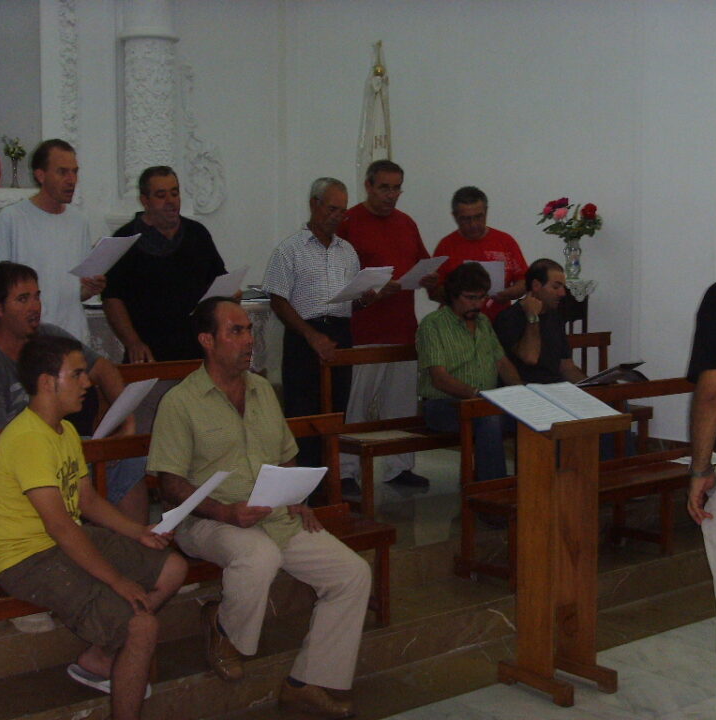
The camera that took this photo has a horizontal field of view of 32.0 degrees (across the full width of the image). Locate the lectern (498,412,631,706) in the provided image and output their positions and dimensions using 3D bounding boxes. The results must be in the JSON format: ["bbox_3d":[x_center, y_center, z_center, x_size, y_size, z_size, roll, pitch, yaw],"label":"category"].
[{"bbox_3d":[0.716,0.664,4.549,0.420,1.080,0.345,-4,6,-39],"label":"lectern"}]

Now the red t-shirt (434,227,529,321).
[{"bbox_3d":[0.727,-0.456,7.472,0.540,0.690,0.320,-1,5,-13],"label":"red t-shirt"}]

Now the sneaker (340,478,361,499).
[{"bbox_3d":[-0.035,0.662,6.673,0.105,0.105,0.285,-3,6,-30],"label":"sneaker"}]

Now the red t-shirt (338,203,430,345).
[{"bbox_3d":[0.125,-0.463,6.697,0.520,0.755,0.320,-3,6,-33],"label":"red t-shirt"}]

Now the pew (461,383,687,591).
[{"bbox_3d":[1.379,0.523,6.076,2.160,0.793,0.379,-4,6,-39],"label":"pew"}]

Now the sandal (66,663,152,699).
[{"bbox_3d":[-0.821,1.042,4.099,0.285,0.075,0.100,10,8,19],"label":"sandal"}]

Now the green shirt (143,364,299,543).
[{"bbox_3d":[-0.485,0.351,4.522,0.540,0.668,0.340,-3,5,-31],"label":"green shirt"}]

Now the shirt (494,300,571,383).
[{"bbox_3d":[0.940,-0.007,6.800,0.320,0.623,0.480,3,6,40],"label":"shirt"}]

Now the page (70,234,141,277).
[{"bbox_3d":[-1.113,-0.465,5.487,0.297,0.012,0.210,-38,-17,36],"label":"page"}]

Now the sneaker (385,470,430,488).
[{"bbox_3d":[0.266,0.641,6.904,0.290,0.100,0.105,2,6,26],"label":"sneaker"}]

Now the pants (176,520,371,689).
[{"bbox_3d":[-0.294,0.837,4.480,0.530,0.600,0.650,-4,6,-38],"label":"pants"}]

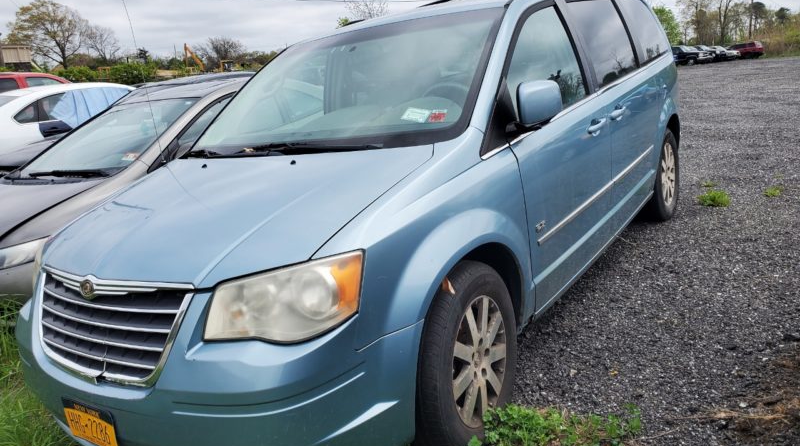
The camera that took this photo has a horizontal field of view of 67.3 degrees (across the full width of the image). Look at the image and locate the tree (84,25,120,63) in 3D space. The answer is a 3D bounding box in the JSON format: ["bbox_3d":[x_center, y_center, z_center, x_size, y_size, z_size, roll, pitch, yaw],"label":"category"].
[{"bbox_3d":[-47.034,-28.062,95.000,5.700,7.200,5.500,-5,16,0],"label":"tree"}]

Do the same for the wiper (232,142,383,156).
[{"bbox_3d":[-0.412,-0.316,2.552,0.948,0.060,0.070,5,19,43],"label":"wiper"}]

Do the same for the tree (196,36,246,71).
[{"bbox_3d":[-26.735,-25.387,90.000,7.200,5.600,6.500,-10,15,-17],"label":"tree"}]

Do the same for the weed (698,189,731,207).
[{"bbox_3d":[2.503,-0.179,4.782,0.250,0.090,0.240,3,17,30],"label":"weed"}]

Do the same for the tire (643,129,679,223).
[{"bbox_3d":[1.964,-0.377,4.612,0.230,0.720,0.710,2,18,36],"label":"tire"}]

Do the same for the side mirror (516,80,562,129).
[{"bbox_3d":[0.539,-0.457,2.269,0.210,0.185,0.140,1,17,36],"label":"side mirror"}]

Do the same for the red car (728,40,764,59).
[{"bbox_3d":[31.919,-16.076,56.000,1.820,1.720,4.600,-16,18,-36],"label":"red car"}]

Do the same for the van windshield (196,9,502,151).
[{"bbox_3d":[-0.293,-0.657,2.870,1.620,0.130,1.000,2,51,36],"label":"van windshield"}]

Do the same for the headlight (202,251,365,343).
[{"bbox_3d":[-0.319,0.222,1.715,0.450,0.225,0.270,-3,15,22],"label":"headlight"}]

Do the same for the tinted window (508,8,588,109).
[{"bbox_3d":[0.633,-0.736,2.706,0.060,0.510,0.900,-18,5,39],"label":"tinted window"}]

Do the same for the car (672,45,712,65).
[{"bbox_3d":[21.702,-12.822,46.000,1.800,1.650,4.600,-12,18,-24],"label":"car"}]

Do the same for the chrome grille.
[{"bbox_3d":[-0.980,0.343,1.964,0.920,0.335,0.140,1,11,36],"label":"chrome grille"}]

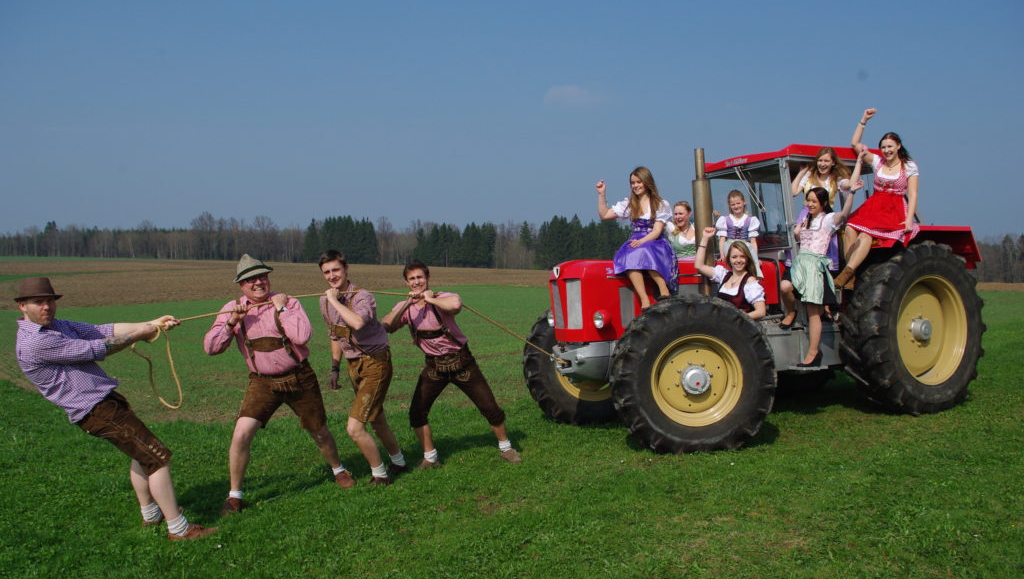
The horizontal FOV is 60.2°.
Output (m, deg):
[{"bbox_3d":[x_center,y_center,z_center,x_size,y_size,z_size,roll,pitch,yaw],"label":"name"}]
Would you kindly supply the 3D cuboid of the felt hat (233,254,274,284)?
[{"bbox_3d":[-1.685,-0.139,5.720,0.260,0.145,0.285,-17,4,-26],"label":"felt hat"}]

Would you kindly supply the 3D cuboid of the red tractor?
[{"bbox_3d":[2.310,-0.010,8.680,4.220,2.600,2.220,-3,1,-23],"label":"red tractor"}]

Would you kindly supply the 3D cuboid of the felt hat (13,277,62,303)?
[{"bbox_3d":[-2.709,0.000,5.050,0.300,0.130,0.260,-3,1,28],"label":"felt hat"}]

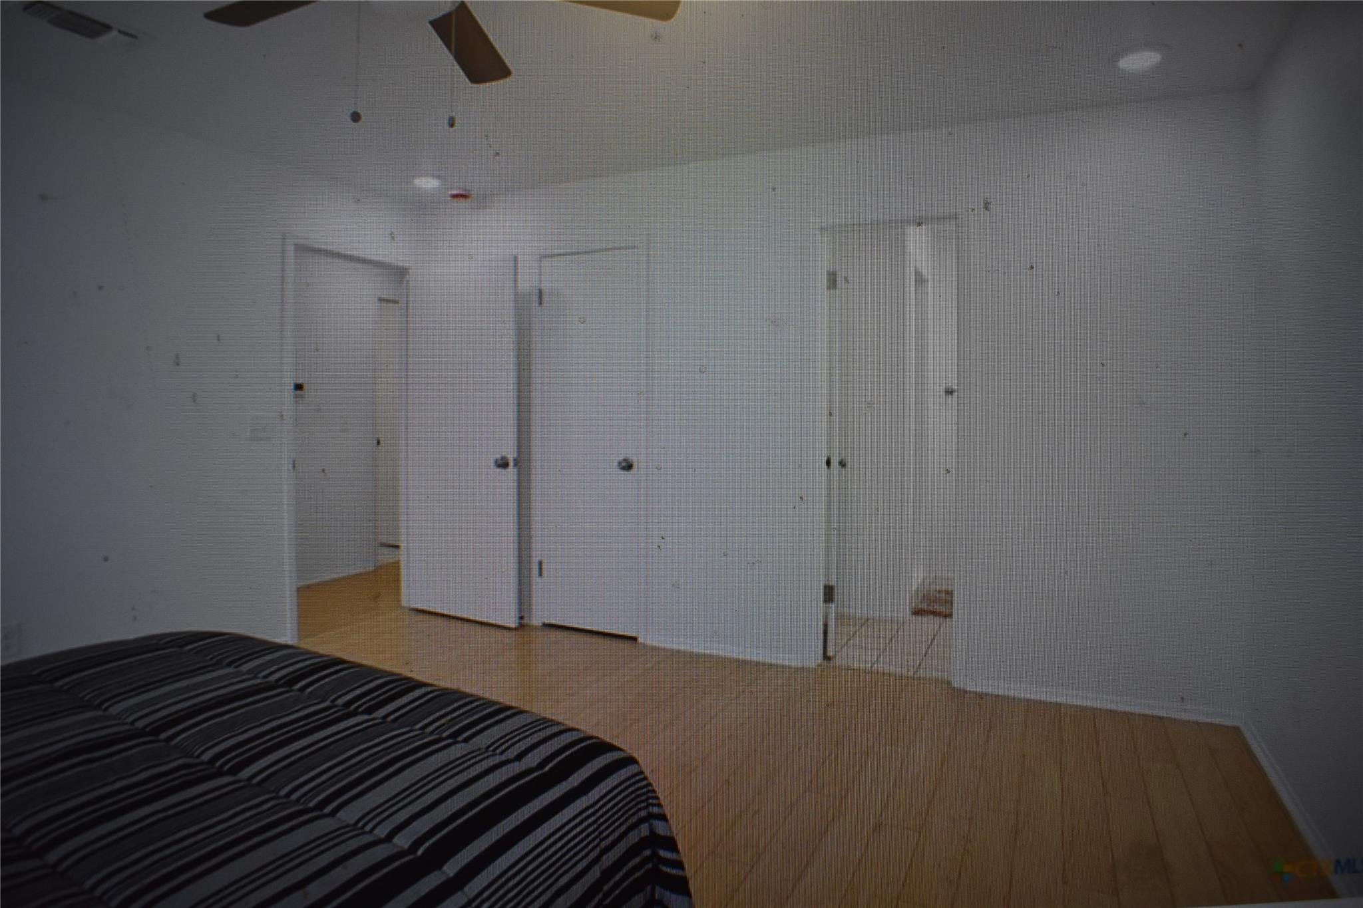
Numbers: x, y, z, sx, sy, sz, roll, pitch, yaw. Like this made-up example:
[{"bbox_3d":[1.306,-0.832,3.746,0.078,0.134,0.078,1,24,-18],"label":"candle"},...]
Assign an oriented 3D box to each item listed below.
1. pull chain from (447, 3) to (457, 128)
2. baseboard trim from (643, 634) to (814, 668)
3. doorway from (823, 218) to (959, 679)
[{"bbox_3d":[-0.506,-0.867,2.245,0.018,0.300,0.018,0,2,0],"label":"pull chain"},{"bbox_3d":[0.207,0.960,5.011,0.932,0.058,0.016,1,2,29],"label":"baseboard trim"},{"bbox_3d":[0.949,-0.021,4.634,0.619,2.040,0.120,1,2,29],"label":"doorway"}]

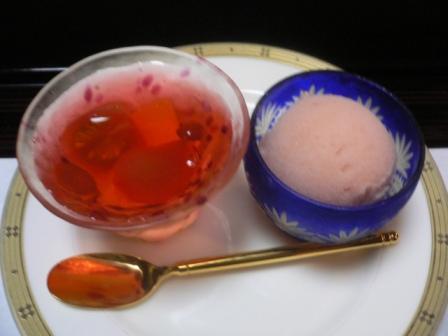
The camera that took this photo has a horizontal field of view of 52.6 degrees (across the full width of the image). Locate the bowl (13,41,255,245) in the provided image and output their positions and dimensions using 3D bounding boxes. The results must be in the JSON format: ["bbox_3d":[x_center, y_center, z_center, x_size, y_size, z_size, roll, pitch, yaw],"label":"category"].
[{"bbox_3d":[-0.037,-0.002,0.212,0.094,0.058,0.094,0,57,0],"label":"bowl"}]

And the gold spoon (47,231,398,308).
[{"bbox_3d":[0.001,0.043,0.207,0.163,0.018,0.026,-7,58,-2],"label":"gold spoon"}]

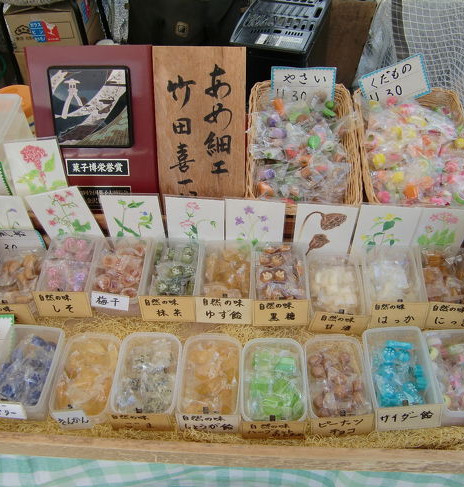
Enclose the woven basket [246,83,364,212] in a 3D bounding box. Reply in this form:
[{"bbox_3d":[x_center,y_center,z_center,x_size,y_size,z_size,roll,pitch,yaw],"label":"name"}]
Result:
[{"bbox_3d":[0.131,-0.181,1.012,0.205,0.068,0.280,2,63,0],"label":"woven basket"}]

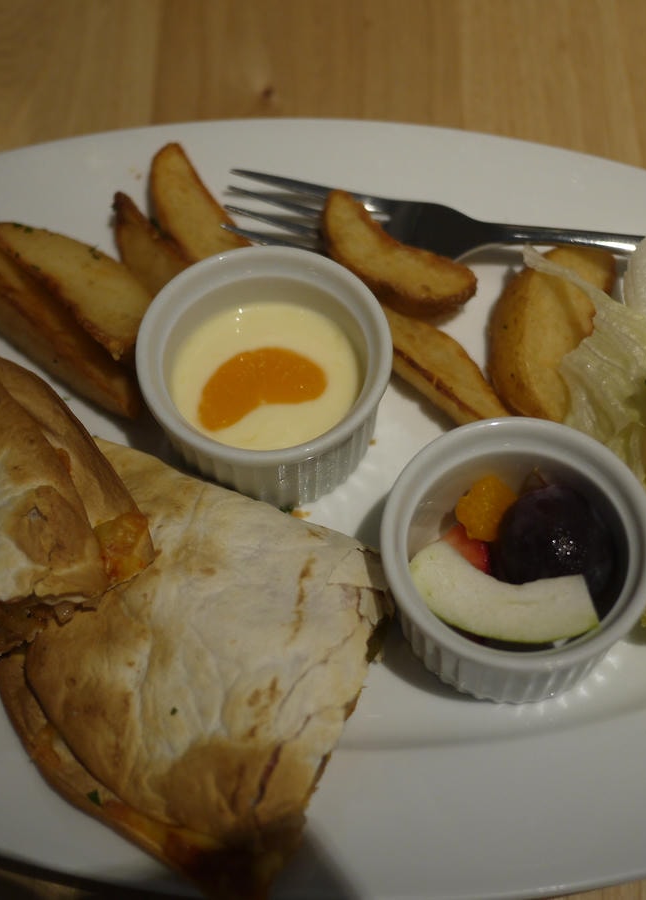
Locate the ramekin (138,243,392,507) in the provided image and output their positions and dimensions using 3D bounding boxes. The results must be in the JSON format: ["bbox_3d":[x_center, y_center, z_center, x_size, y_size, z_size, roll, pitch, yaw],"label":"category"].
[{"bbox_3d":[-0.015,-0.018,0.381,0.068,0.036,0.068,-1,62,1],"label":"ramekin"}]

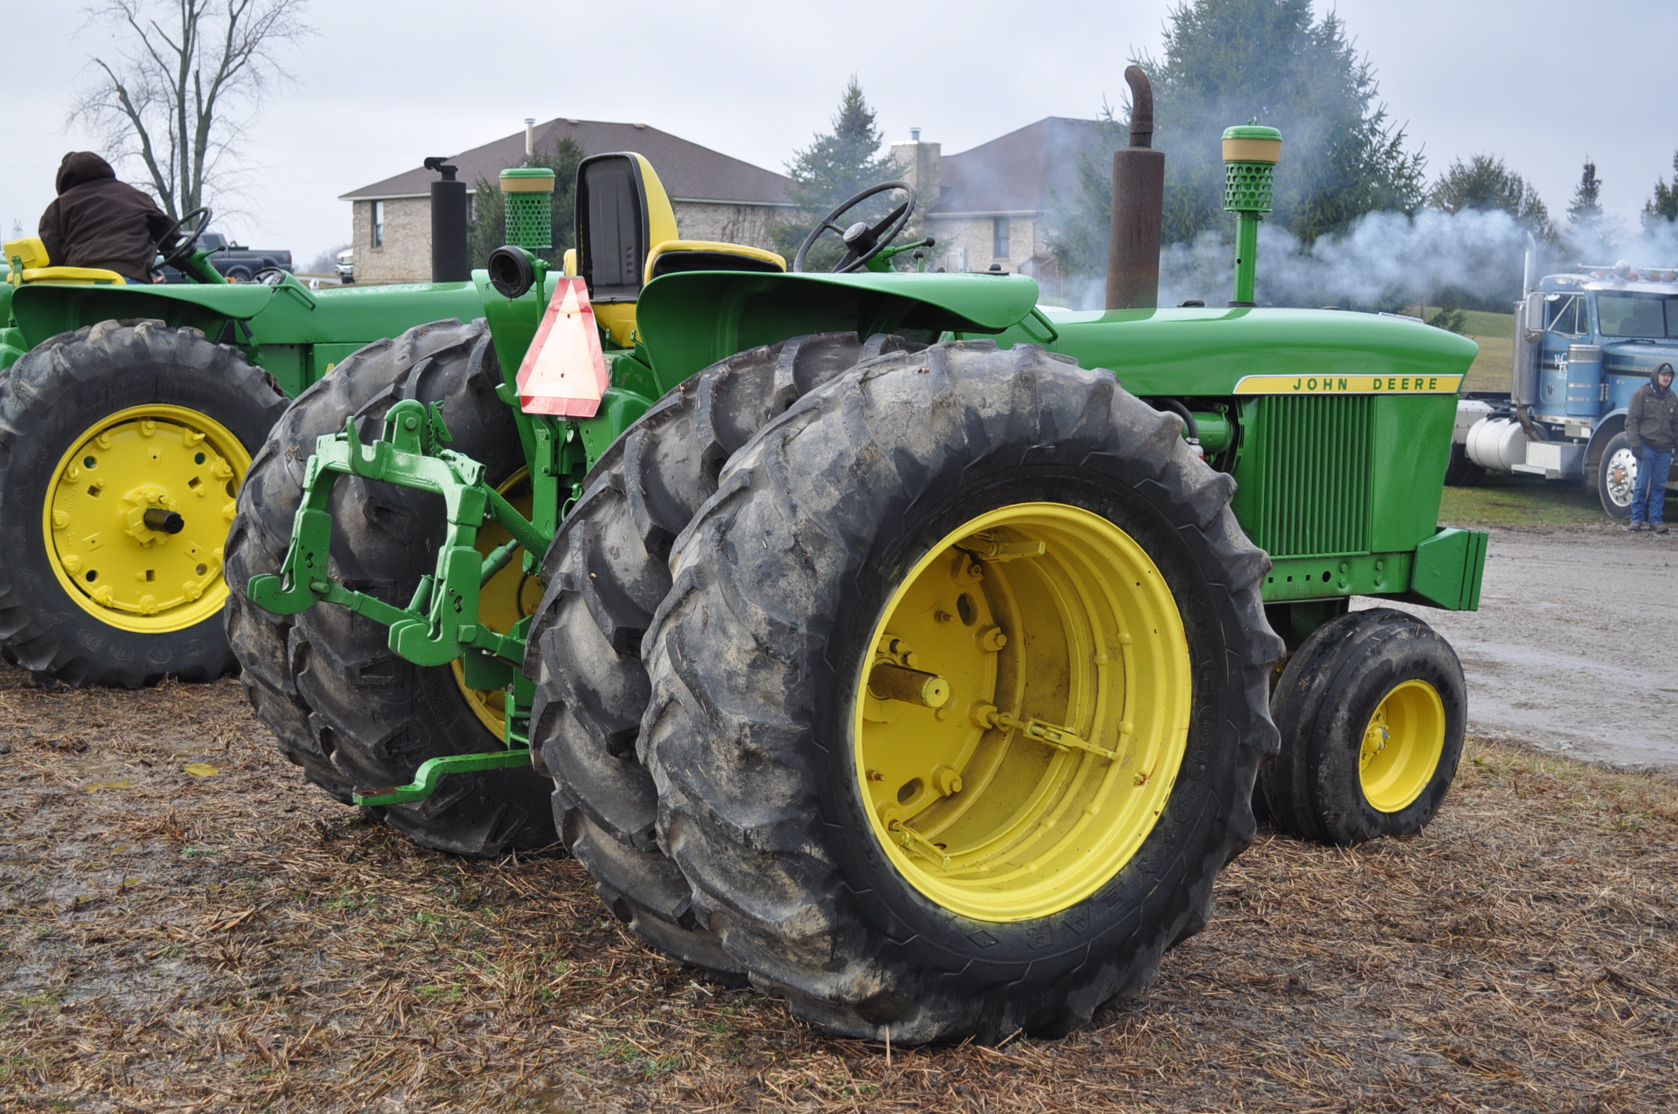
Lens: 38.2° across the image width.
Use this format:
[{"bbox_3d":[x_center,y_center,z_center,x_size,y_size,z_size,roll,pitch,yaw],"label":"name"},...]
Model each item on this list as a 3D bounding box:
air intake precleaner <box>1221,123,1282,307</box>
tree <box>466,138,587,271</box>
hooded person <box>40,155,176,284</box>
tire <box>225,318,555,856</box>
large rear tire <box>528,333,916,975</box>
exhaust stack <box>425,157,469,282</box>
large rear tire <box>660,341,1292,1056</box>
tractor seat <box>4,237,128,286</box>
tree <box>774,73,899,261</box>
[{"bbox_3d":[1.245,-1.045,7.395,0.185,0.550,0.185,1,6,0],"label":"air intake precleaner"},{"bbox_3d":[-7.900,-9.100,64.000,3.800,4.000,3.800,1,6,0],"label":"tree"},{"bbox_3d":[-3.095,-1.105,10.387,0.780,1.240,0.580,-3,7,-35],"label":"hooded person"},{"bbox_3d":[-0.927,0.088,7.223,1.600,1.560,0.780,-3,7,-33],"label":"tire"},{"bbox_3d":[0.017,0.250,5.806,1.600,1.560,0.460,-3,7,-33],"label":"large rear tire"},{"bbox_3d":[-1.855,-1.562,11.214,0.220,0.580,0.170,-3,7,-35],"label":"exhaust stack"},{"bbox_3d":[0.304,0.299,5.375,1.600,1.560,0.460,-3,7,-33],"label":"large rear tire"},{"bbox_3d":[-3.315,-1.132,10.227,0.530,0.460,0.550,-3,7,-35],"label":"tractor seat"},{"bbox_3d":[0.500,-11.700,75.000,4.800,6.400,4.800,1,6,0],"label":"tree"}]

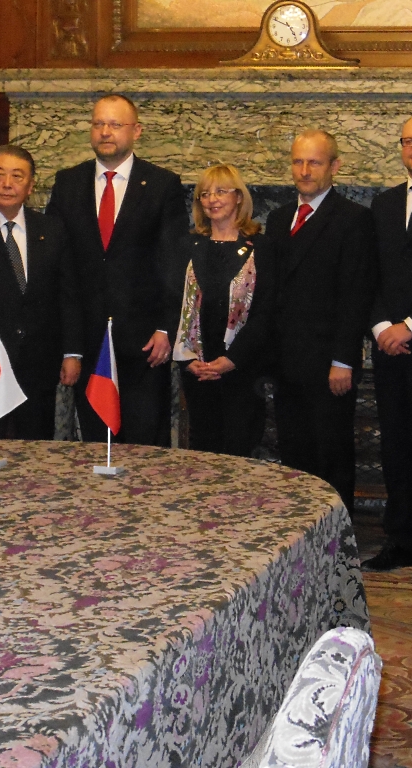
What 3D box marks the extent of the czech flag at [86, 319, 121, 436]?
[{"bbox_3d":[-0.263,-0.017,4.325,0.100,0.310,0.080,3,6,14],"label":"czech flag"}]

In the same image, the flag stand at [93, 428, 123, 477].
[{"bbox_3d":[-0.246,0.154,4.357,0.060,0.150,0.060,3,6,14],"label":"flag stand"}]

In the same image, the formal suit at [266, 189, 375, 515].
[{"bbox_3d":[0.468,-0.057,6.892,0.490,1.490,0.310,5,7,31],"label":"formal suit"}]

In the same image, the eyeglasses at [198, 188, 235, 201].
[{"bbox_3d":[0.063,-0.776,6.899,0.135,0.042,0.140,-6,2,28],"label":"eyeglasses"}]

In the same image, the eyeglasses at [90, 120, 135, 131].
[{"bbox_3d":[-0.377,-1.069,6.979,0.140,0.038,0.140,4,7,26],"label":"eyeglasses"}]

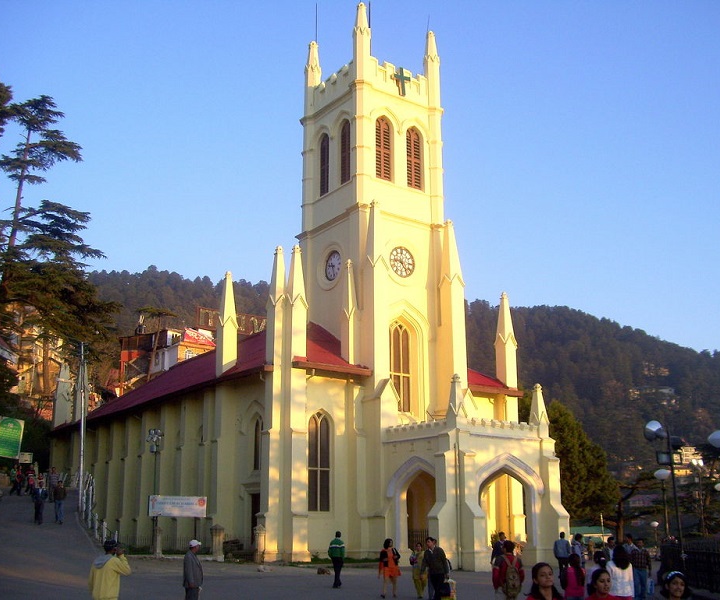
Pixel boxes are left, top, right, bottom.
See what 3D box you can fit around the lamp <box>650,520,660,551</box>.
[{"bbox_3d":[21.267,17.229,60.002,0.580,2.600,0.580,11,-19,-35],"label":"lamp"}]

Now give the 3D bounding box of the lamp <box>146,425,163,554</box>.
[{"bbox_3d":[-11.243,10.573,46.002,0.950,6.900,0.850,-5,-16,17],"label":"lamp"}]

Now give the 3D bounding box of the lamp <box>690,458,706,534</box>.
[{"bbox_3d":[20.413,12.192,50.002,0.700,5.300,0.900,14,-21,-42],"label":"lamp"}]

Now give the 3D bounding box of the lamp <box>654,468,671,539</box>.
[{"bbox_3d":[10.772,7.359,29.500,0.590,2.750,0.590,11,-19,-35],"label":"lamp"}]

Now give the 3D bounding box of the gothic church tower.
[{"bbox_3d":[1.215,-3.154,52.801,7.600,31.400,8.000,11,-19,-35],"label":"gothic church tower"}]

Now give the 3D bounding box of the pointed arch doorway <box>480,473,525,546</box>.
[{"bbox_3d":[7.023,10.653,40.844,3.700,4.600,0.800,11,-19,-35],"label":"pointed arch doorway"}]

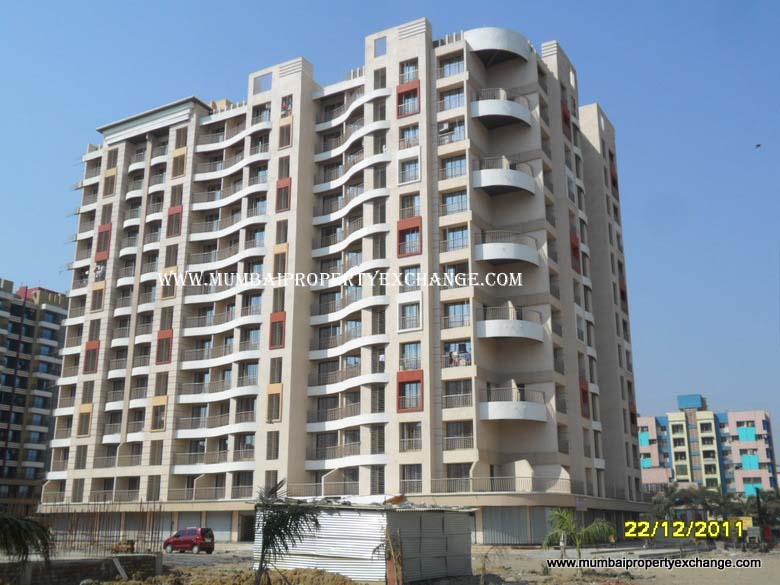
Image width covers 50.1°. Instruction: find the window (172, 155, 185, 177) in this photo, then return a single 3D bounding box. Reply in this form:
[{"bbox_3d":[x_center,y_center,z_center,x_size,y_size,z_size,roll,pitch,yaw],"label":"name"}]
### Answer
[{"bbox_3d":[-19.888,-11.898,78.789,1.455,2.050,0.200,-9,-18,29],"label":"window"}]

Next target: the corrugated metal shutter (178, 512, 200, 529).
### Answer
[{"bbox_3d":[-16.015,18.874,66.875,2.411,2.447,0.120,-9,-18,28],"label":"corrugated metal shutter"}]

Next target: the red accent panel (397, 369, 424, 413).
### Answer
[{"bbox_3d":[1.491,7.161,60.169,2.140,2.976,0.220,-9,-18,29],"label":"red accent panel"}]

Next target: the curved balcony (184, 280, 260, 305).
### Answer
[{"bbox_3d":[-14.244,0.155,72.143,9.200,0.850,1.800,-9,-19,29],"label":"curved balcony"}]

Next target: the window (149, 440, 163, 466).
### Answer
[{"bbox_3d":[-19.875,13.698,71.189,1.399,2.078,0.197,-9,-19,28],"label":"window"}]

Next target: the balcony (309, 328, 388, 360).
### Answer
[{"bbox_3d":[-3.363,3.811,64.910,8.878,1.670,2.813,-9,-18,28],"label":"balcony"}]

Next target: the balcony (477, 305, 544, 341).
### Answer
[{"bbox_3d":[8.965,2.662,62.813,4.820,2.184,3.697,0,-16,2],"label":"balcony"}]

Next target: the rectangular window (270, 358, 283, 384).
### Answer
[{"bbox_3d":[-9.097,6.303,66.927,1.123,2.068,0.197,-9,-19,28],"label":"rectangular window"}]

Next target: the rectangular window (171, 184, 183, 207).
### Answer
[{"bbox_3d":[-20.043,-9.107,78.773,1.421,2.122,0.206,-9,-18,29],"label":"rectangular window"}]

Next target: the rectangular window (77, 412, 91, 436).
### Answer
[{"bbox_3d":[-27.513,11.814,74.889,1.420,2.000,0.200,-9,-19,29],"label":"rectangular window"}]

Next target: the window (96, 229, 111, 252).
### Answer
[{"bbox_3d":[-28.251,-5.018,82.494,1.530,2.130,0.180,-9,-19,28],"label":"window"}]

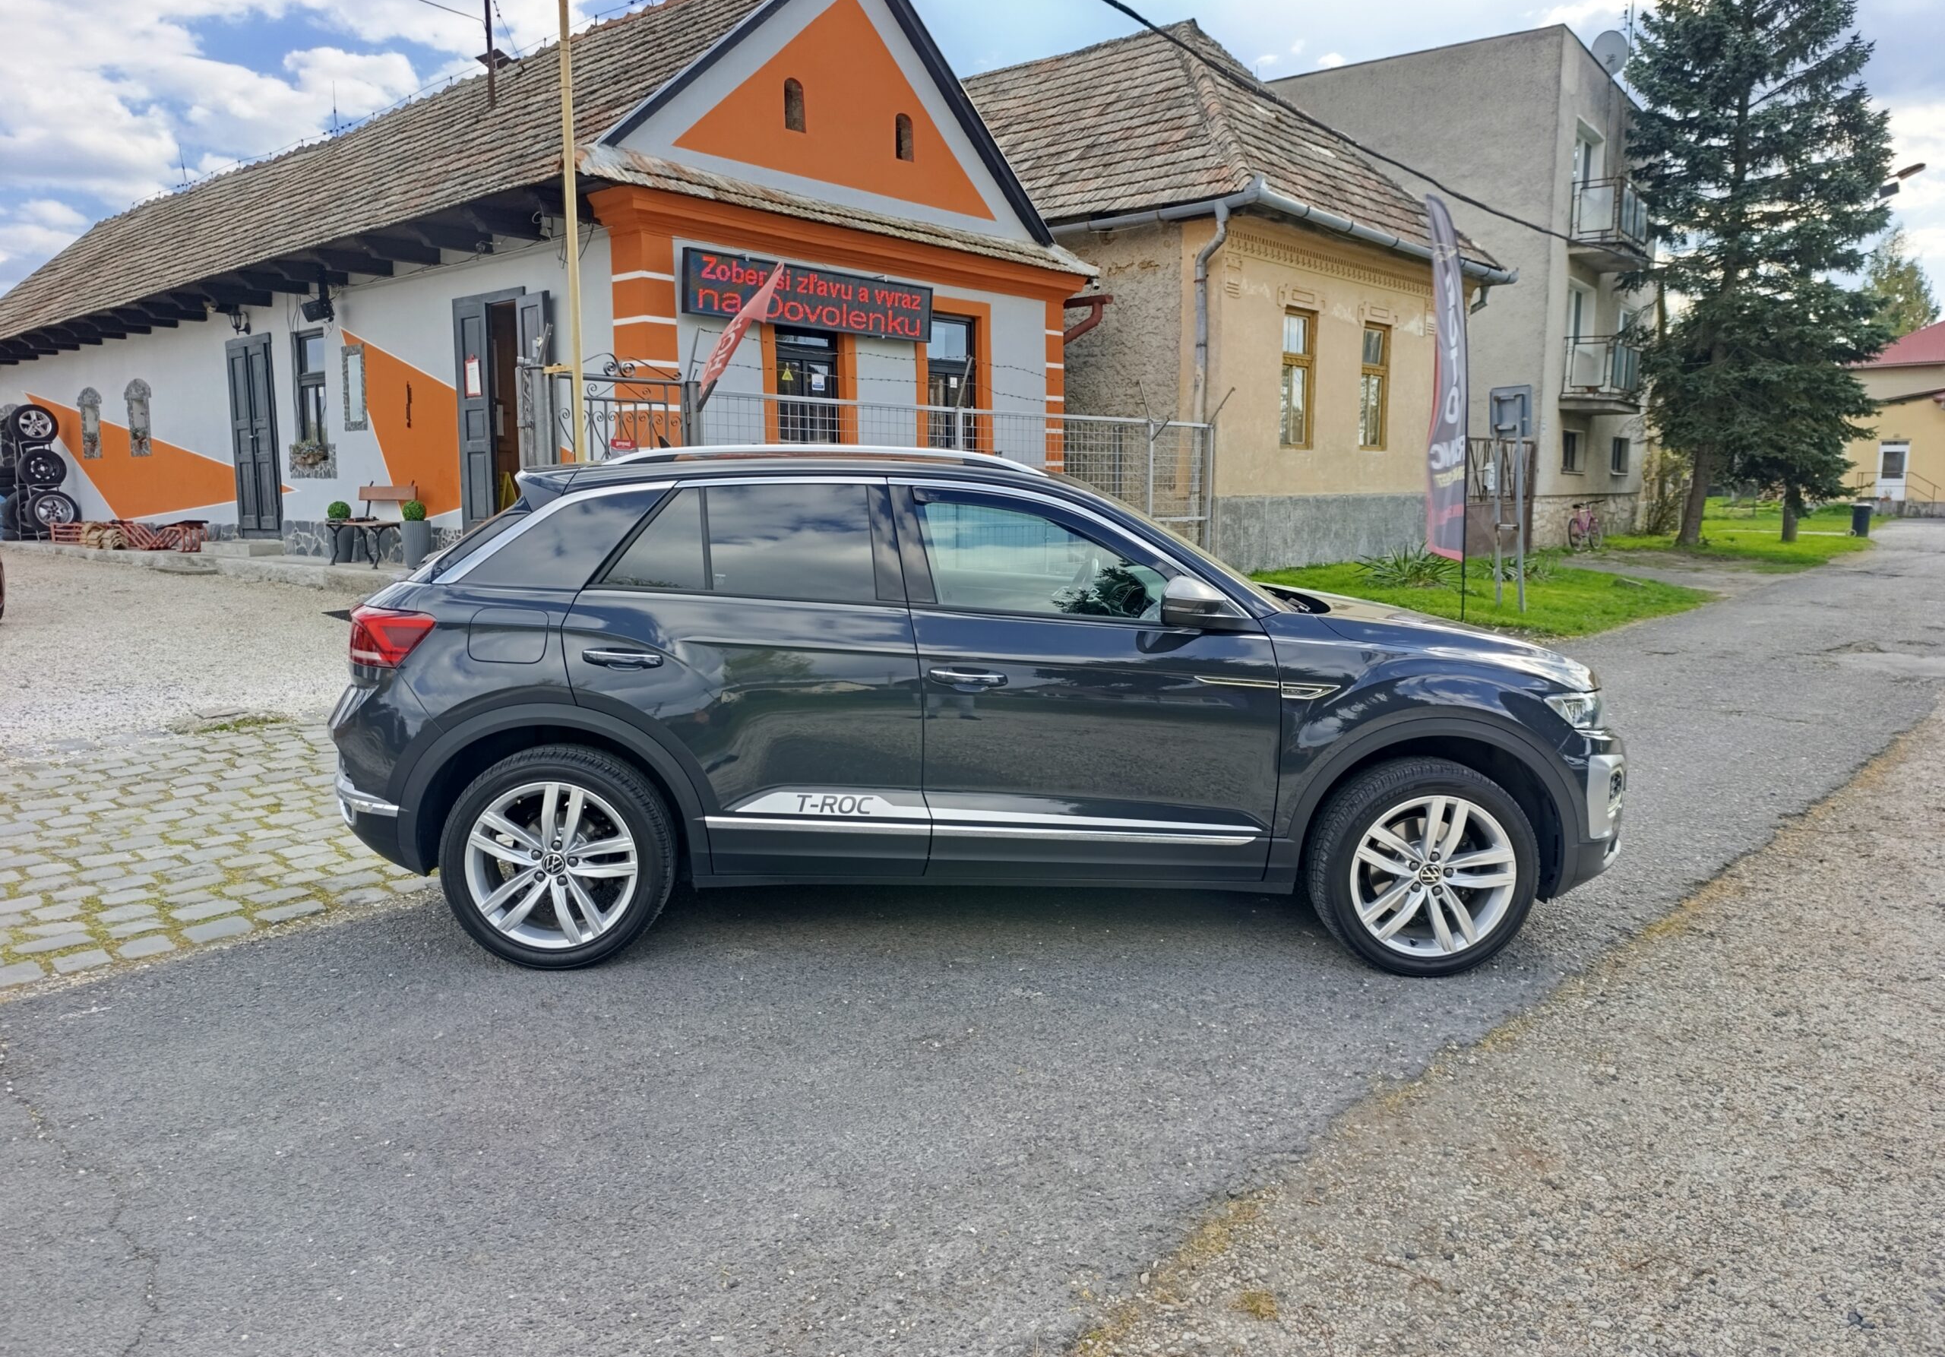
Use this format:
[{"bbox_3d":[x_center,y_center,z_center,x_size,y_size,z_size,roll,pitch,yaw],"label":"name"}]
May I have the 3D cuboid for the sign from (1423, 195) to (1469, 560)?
[{"bbox_3d":[4.718,-2.959,12.905,0.120,3.575,0.500,-7,11,-41],"label":"sign"}]

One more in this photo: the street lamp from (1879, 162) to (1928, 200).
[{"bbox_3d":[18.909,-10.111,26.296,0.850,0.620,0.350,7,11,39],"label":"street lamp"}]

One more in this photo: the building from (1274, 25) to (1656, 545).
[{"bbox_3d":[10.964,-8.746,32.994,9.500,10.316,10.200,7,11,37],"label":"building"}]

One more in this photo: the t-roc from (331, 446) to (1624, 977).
[{"bbox_3d":[0.070,-0.024,4.620,4.236,1.573,1.880,1,9,-2],"label":"t-roc"}]

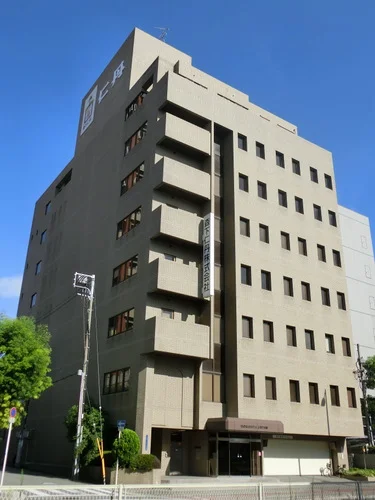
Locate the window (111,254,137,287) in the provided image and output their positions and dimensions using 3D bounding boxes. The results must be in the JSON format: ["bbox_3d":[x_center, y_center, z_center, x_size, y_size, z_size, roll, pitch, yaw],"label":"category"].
[{"bbox_3d":[-4.577,1.590,36.570,0.200,1.433,3.841,16,-27,-30],"label":"window"}]

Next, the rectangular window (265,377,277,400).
[{"bbox_3d":[5.039,8.459,30.091,0.828,1.295,0.200,16,-27,-31],"label":"rectangular window"}]

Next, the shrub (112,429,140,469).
[{"bbox_3d":[-3.014,9.809,24.269,1.307,1.807,1.307,1,-23,0],"label":"shrub"}]

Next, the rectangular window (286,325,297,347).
[{"bbox_3d":[7.154,6.007,34.212,0.875,1.358,0.214,16,-27,-31],"label":"rectangular window"}]

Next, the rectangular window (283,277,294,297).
[{"bbox_3d":[7.899,2.906,38.861,0.904,1.482,0.200,16,-27,-30],"label":"rectangular window"}]

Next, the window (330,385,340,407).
[{"bbox_3d":[10.363,10.356,34.842,0.875,1.358,0.214,16,-27,-31],"label":"window"}]

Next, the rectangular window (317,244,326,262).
[{"bbox_3d":[11.537,0.288,42.584,0.904,1.482,0.200,16,-27,-30],"label":"rectangular window"}]

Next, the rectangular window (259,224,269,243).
[{"bbox_3d":[5.522,-1.174,35.901,0.875,1.358,0.214,16,-27,-31],"label":"rectangular window"}]

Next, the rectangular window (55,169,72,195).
[{"bbox_3d":[-13.016,-7.044,52.027,0.300,1.294,4.461,16,-27,-31],"label":"rectangular window"}]

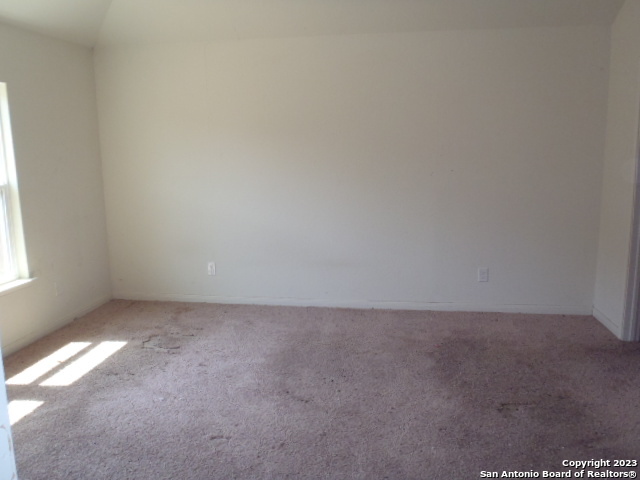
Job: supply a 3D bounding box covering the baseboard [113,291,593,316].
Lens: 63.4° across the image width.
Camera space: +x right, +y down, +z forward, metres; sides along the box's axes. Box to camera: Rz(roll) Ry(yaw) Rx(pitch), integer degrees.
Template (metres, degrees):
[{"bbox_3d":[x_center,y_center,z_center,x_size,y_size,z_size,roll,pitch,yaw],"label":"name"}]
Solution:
[{"bbox_3d":[0.142,0.595,4.872,4.527,0.083,0.018,1,10,9],"label":"baseboard"}]

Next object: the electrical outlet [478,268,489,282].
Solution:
[{"bbox_3d":[1.462,0.316,4.621,0.076,0.120,0.010,1,10,9],"label":"electrical outlet"}]

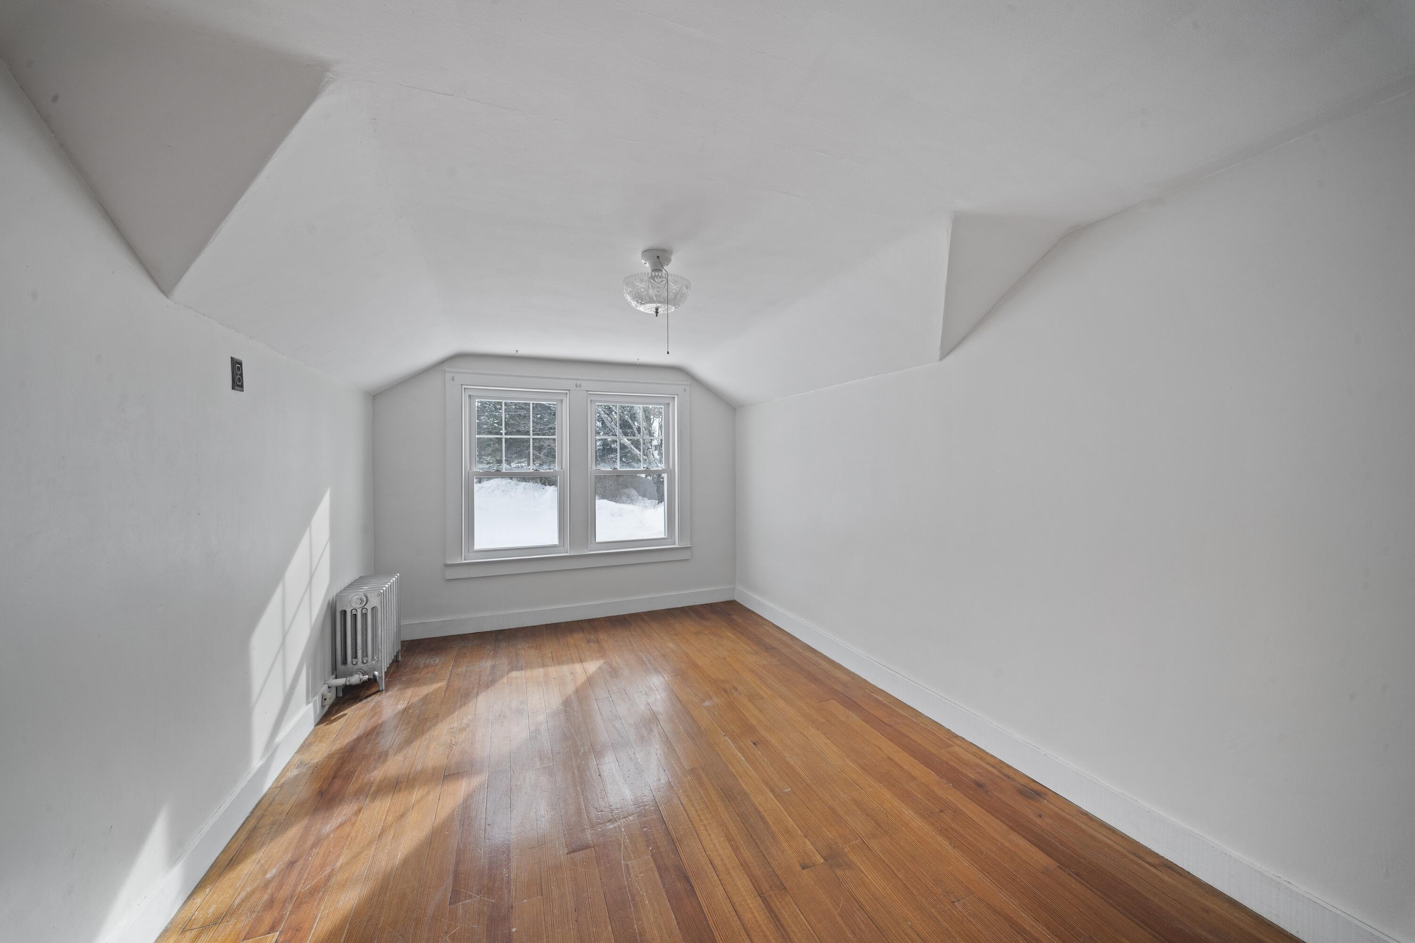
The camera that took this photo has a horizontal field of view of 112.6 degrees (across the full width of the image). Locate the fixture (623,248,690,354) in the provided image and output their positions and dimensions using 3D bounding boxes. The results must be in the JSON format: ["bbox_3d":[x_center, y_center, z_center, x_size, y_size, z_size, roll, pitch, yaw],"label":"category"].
[{"bbox_3d":[-0.203,-0.651,1.888,0.274,0.418,0.274,0,1,0],"label":"fixture"}]

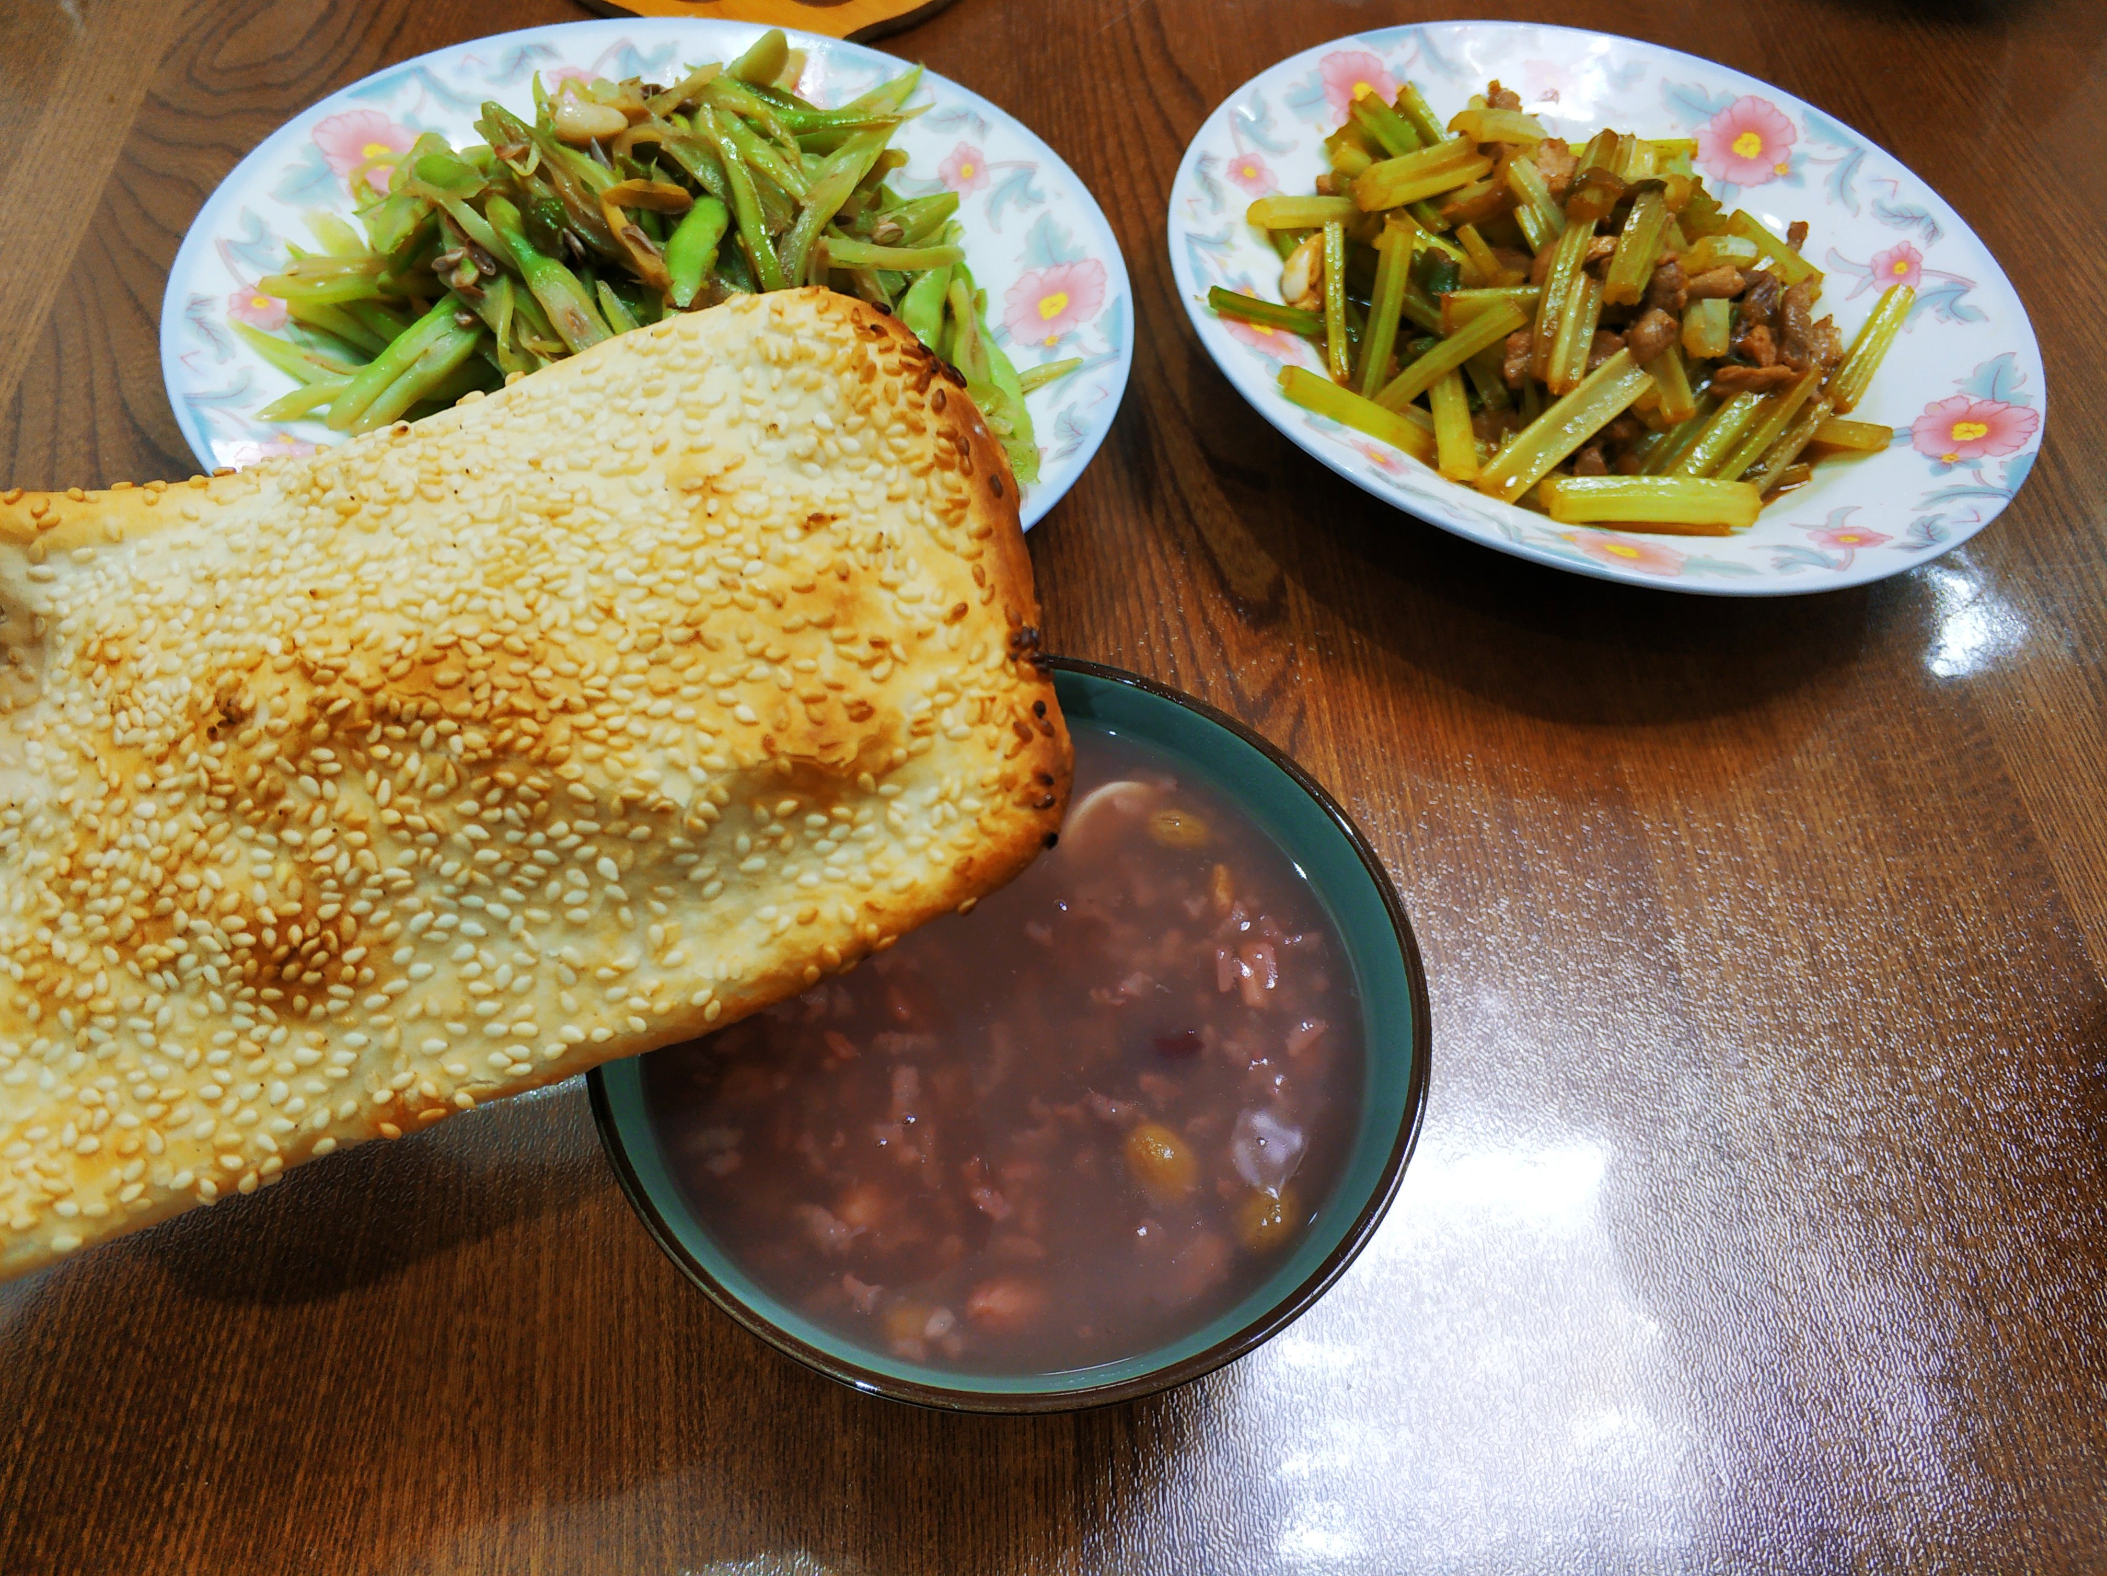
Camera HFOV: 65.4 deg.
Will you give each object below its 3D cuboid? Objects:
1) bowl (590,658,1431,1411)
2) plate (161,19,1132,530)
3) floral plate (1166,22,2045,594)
[{"bbox_3d":[-0.009,0.046,0.273,0.125,0.064,0.125,0,56,-7],"label":"bowl"},{"bbox_3d":[-0.089,-0.106,0.390,0.214,0.035,0.214,0,56,-7],"label":"plate"},{"bbox_3d":[0.135,-0.120,0.422,0.217,0.035,0.217,0,56,-7],"label":"floral plate"}]

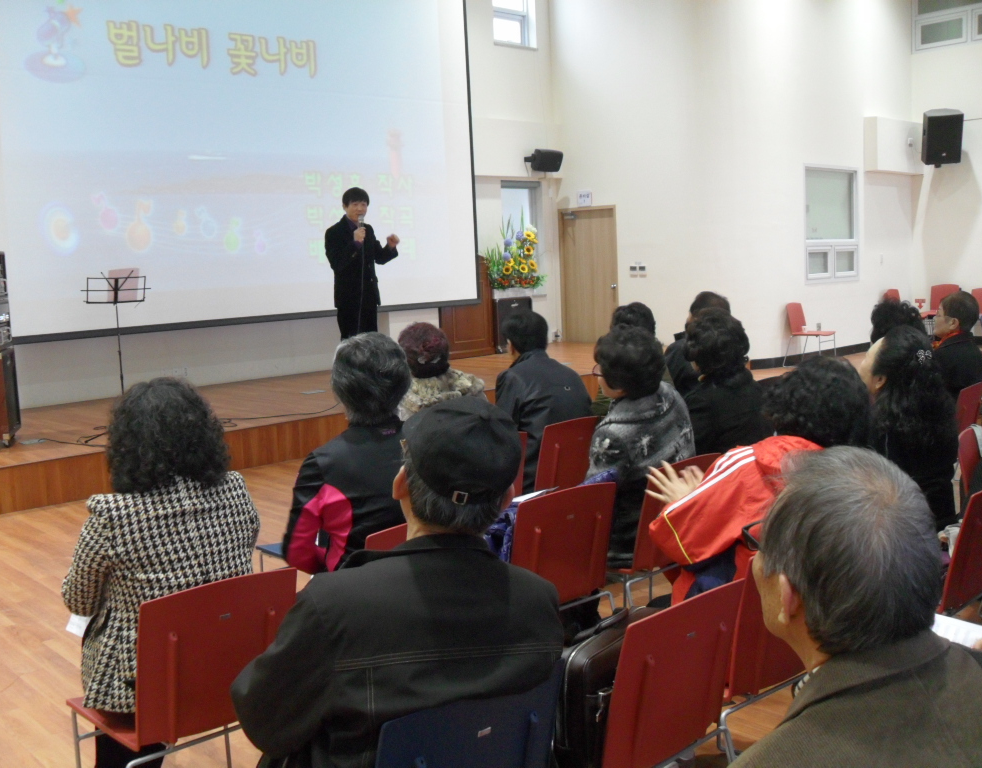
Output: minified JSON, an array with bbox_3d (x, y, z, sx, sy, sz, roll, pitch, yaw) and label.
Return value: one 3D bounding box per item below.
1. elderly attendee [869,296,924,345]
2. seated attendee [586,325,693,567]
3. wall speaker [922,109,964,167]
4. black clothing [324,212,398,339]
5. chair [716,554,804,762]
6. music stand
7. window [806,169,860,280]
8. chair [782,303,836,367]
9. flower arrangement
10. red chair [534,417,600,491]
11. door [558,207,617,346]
[{"bbox_3d":[1.799,0.253,4.914,0.480,1.280,0.720,-9,9,-42],"label":"elderly attendee"},{"bbox_3d":[0.417,0.400,3.846,0.520,1.230,0.760,-8,9,-40],"label":"seated attendee"},{"bbox_3d":[5.996,-3.273,13.749,0.440,0.680,0.400,-2,24,7],"label":"wall speaker"},{"bbox_3d":[-1.049,-0.647,8.325,0.600,1.420,0.380,-4,7,-14],"label":"black clothing"},{"bbox_3d":[0.634,0.746,2.674,0.460,0.790,0.520,-8,8,-38],"label":"chair"},{"bbox_3d":[-2.949,-0.243,8.100,0.530,1.310,0.450,-7,8,-30],"label":"music stand"},{"bbox_3d":[4.692,-2.186,14.220,1.420,1.570,0.120,-9,9,-42],"label":"window"},{"bbox_3d":[4.164,-0.635,13.496,0.520,0.810,0.440,4,9,44],"label":"chair"},{"bbox_3d":[0.315,-1.779,13.900,0.780,0.980,0.450,-5,7,-21],"label":"flower arrangement"},{"bbox_3d":[0.227,0.530,4.726,0.460,0.790,0.520,-8,9,-41],"label":"red chair"},{"bbox_3d":[1.428,-1.534,14.713,0.120,1.920,1.100,-9,9,-42],"label":"door"}]

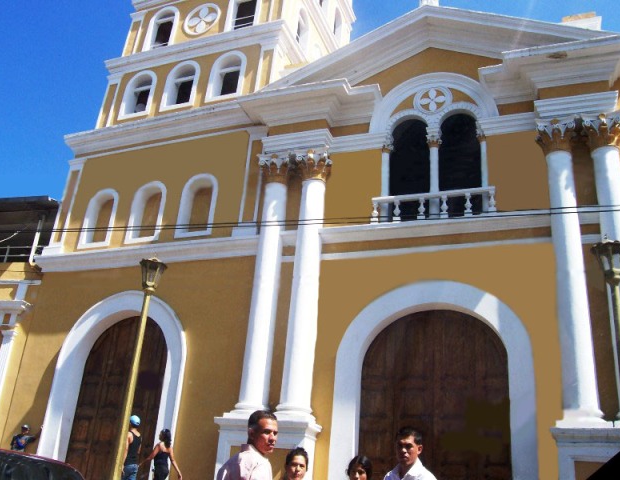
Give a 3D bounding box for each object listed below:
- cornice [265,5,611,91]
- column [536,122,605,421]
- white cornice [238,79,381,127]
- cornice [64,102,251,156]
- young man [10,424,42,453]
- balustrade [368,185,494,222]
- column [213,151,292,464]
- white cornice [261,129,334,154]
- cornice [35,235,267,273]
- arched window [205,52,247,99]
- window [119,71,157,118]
[{"bbox_3d":[2.913,-4.777,15.689,9.000,2.150,0.750,-5,-24,22],"label":"cornice"},{"bbox_3d":[5.259,0.368,12.836,0.880,6.700,0.880,-5,-26,22],"label":"column"},{"bbox_3d":[0.042,-3.338,16.036,3.600,0.560,1.200,-5,-24,22],"label":"white cornice"},{"bbox_3d":[-4.878,-3.333,19.522,6.756,0.725,0.450,-5,-26,22],"label":"cornice"},{"bbox_3d":[-7.334,5.507,15.825,0.480,1.680,0.680,18,-27,-28],"label":"young man"},{"bbox_3d":[2.853,-0.748,14.592,2.864,0.639,0.350,-5,-26,22],"label":"balustrade"},{"bbox_3d":[-1.193,1.695,15.057,0.980,8.470,0.940,-5,-26,22],"label":"column"},{"bbox_3d":[-0.296,-2.317,16.056,1.800,0.520,0.650,-5,-24,22],"label":"white cornice"},{"bbox_3d":[-4.553,0.416,16.921,7.250,0.430,0.270,-5,-24,22],"label":"cornice"},{"bbox_3d":[-2.363,-4.755,18.610,1.230,1.650,0.400,-5,-24,22],"label":"arched window"},{"bbox_3d":[-5.704,-4.857,21.345,1.260,1.866,0.450,-5,-26,22],"label":"window"}]

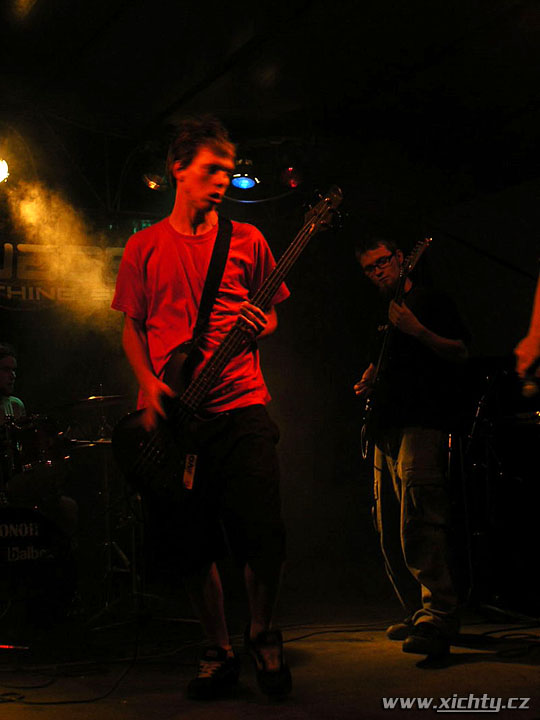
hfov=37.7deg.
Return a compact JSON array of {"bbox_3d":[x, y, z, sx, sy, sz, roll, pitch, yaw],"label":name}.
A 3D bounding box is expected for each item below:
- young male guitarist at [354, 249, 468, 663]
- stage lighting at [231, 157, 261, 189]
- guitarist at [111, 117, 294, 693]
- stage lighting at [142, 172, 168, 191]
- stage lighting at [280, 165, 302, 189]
[{"bbox_3d":[0.587,0.281,3.232,0.460,1.680,0.520,10,-15,-39],"label":"young male guitarist"},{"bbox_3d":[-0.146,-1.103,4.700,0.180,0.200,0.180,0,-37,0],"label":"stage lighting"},{"bbox_3d":[-0.203,0.070,2.408,0.550,1.750,0.450,2,-12,-11],"label":"guitarist"},{"bbox_3d":[-0.681,-1.061,4.700,0.170,0.200,0.170,-8,-55,32],"label":"stage lighting"},{"bbox_3d":[0.129,-1.103,4.750,0.170,0.200,0.170,-5,-54,22],"label":"stage lighting"}]

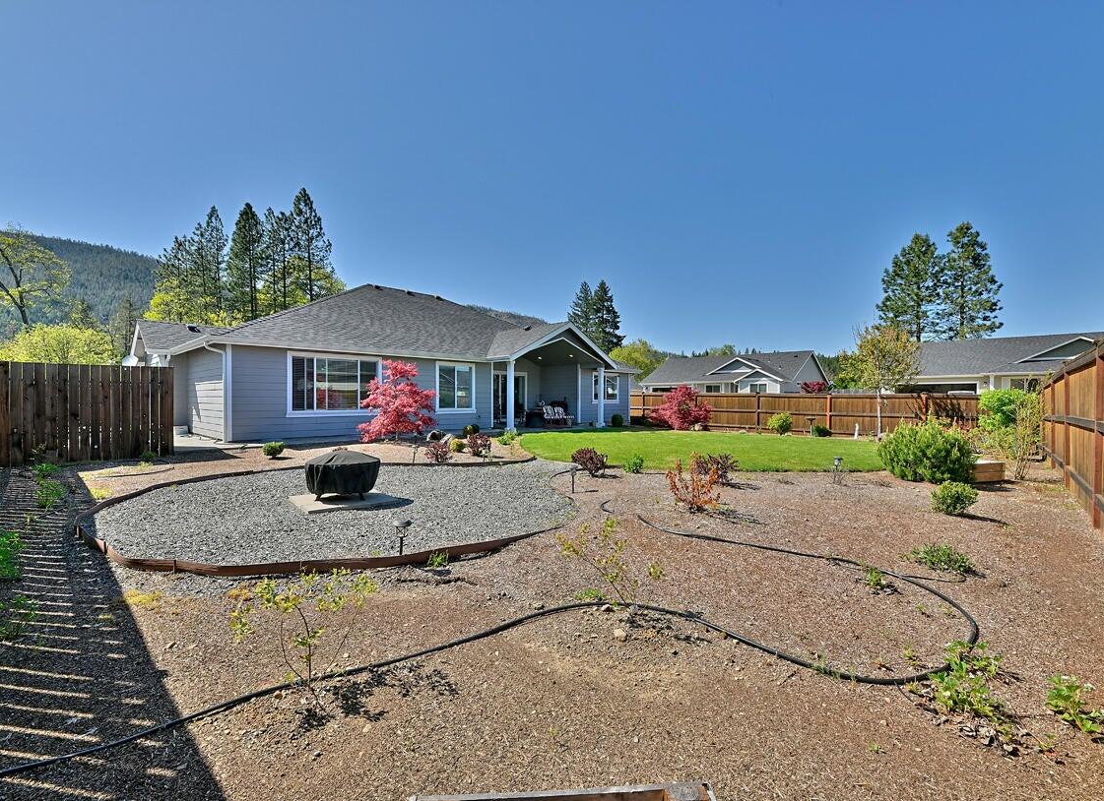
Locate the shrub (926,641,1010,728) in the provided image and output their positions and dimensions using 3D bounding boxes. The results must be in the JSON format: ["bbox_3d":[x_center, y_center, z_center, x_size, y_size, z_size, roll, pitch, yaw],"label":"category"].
[{"bbox_3d":[1.826,1.197,2.050,0.290,0.180,0.300,0,0,42],"label":"shrub"}]

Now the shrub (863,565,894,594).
[{"bbox_3d":[2.110,1.150,3.030,0.170,0.160,0.170,0,0,0],"label":"shrub"}]

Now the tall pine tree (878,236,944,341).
[{"bbox_3d":[38.227,-8.125,50.000,6.000,19.200,6.000,0,0,37],"label":"tall pine tree"}]

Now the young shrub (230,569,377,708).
[{"bbox_3d":[-1.035,0.957,1.950,0.580,0.497,0.500,0,0,0],"label":"young shrub"}]

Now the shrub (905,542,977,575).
[{"bbox_3d":[2.850,1.130,3.440,0.420,0.190,0.370,0,0,0],"label":"shrub"}]

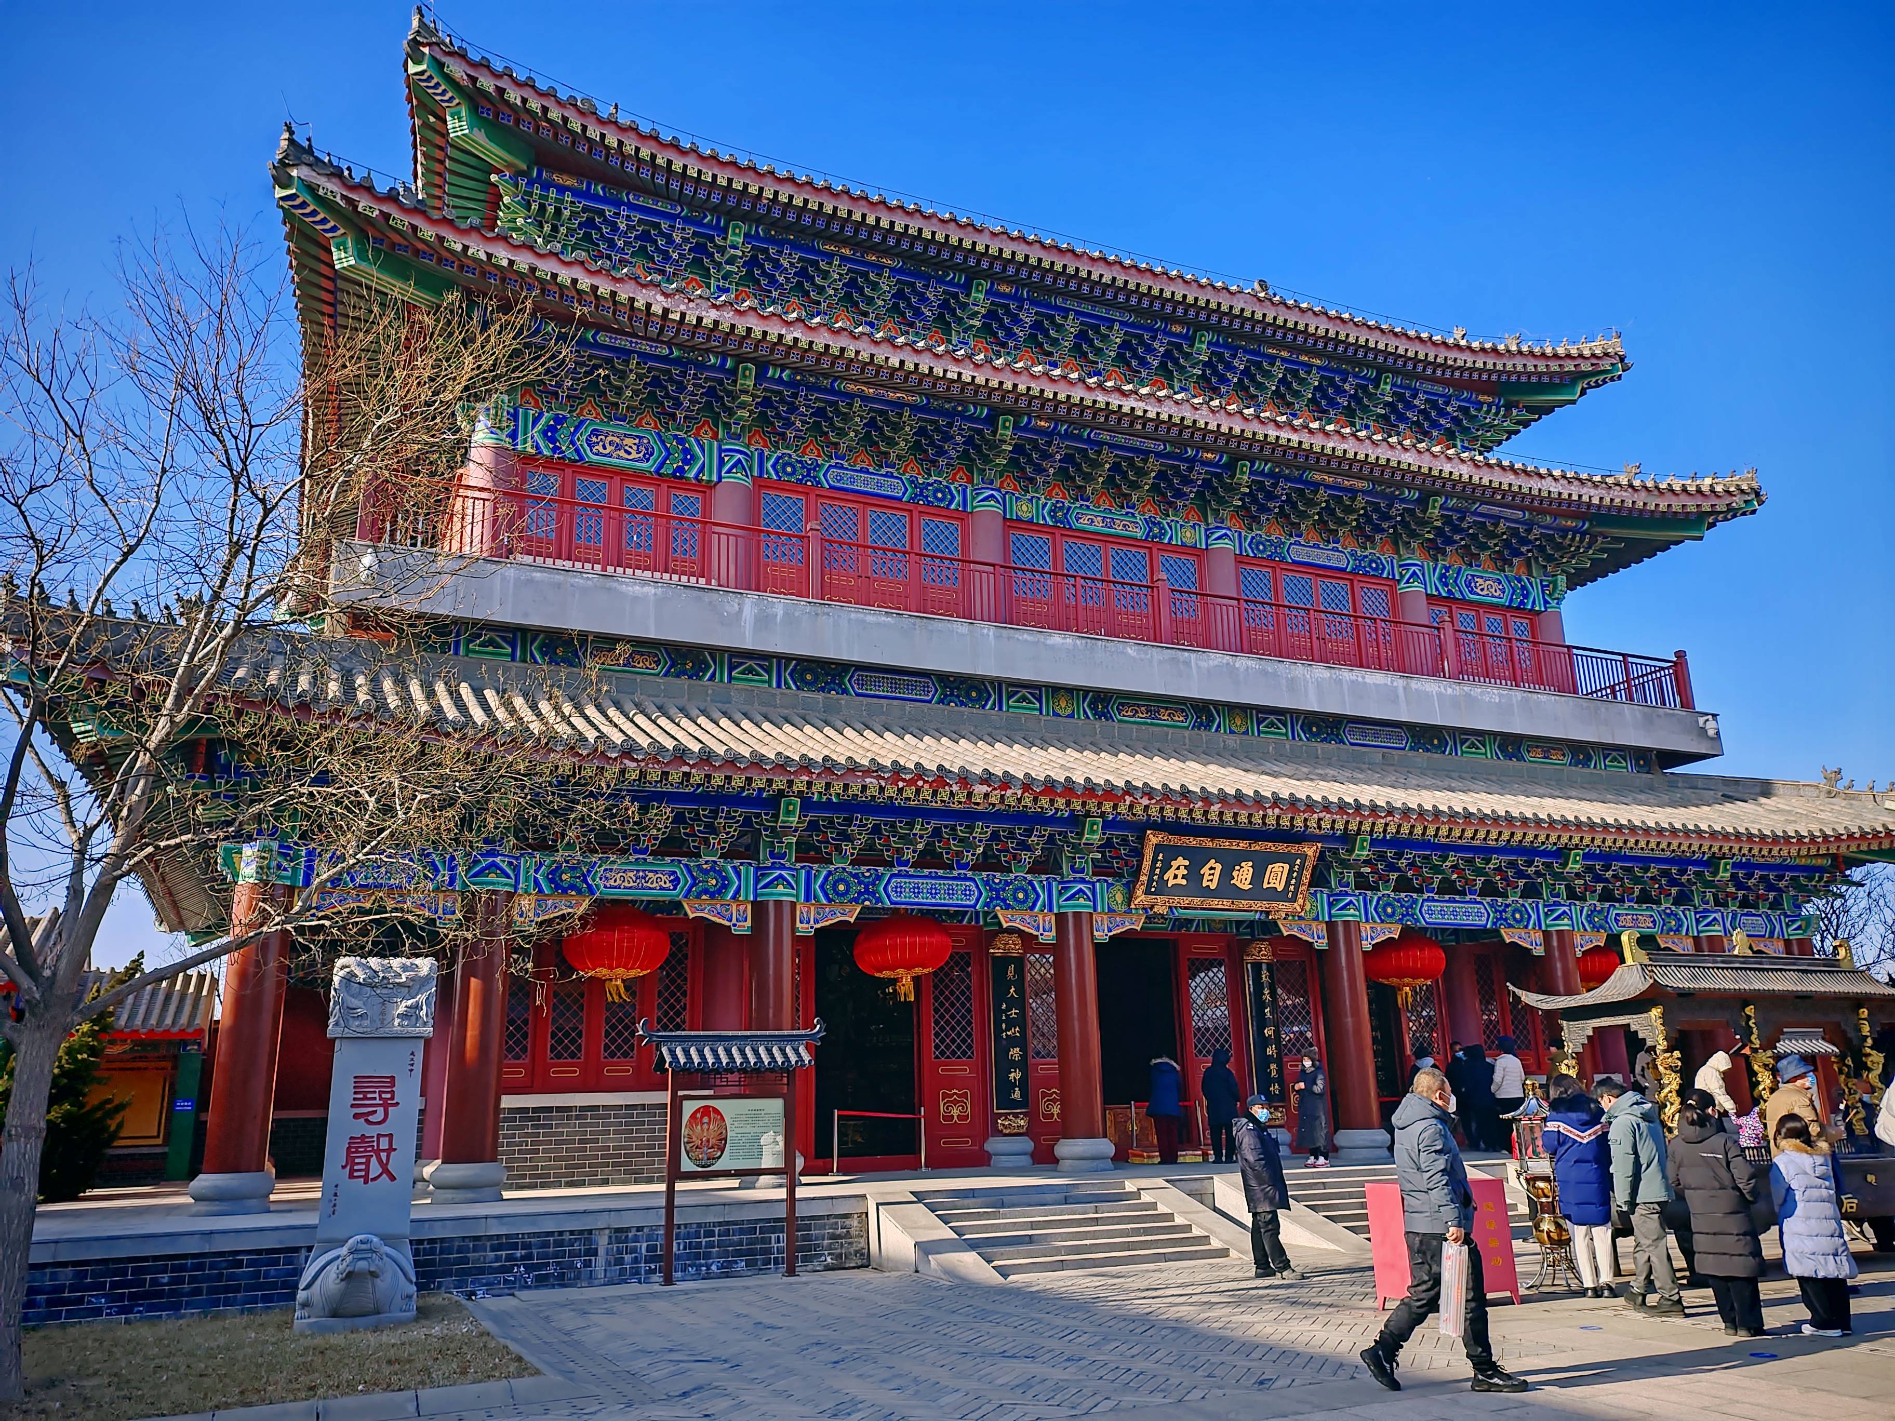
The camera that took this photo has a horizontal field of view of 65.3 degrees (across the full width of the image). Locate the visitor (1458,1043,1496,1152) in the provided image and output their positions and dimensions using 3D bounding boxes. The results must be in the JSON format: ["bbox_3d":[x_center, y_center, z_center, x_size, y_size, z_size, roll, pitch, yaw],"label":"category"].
[{"bbox_3d":[8.633,6.346,24.267,0.500,1.715,0.360,-5,-16,10],"label":"visitor"}]

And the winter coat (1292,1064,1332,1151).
[{"bbox_3d":[5.146,5.658,21.135,0.450,1.207,0.480,8,-18,-32],"label":"winter coat"}]

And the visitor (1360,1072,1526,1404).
[{"bbox_3d":[2.799,2.955,8.499,0.880,1.716,0.560,-1,-15,0],"label":"visitor"}]

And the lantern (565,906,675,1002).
[{"bbox_3d":[-4.471,3.274,19.993,1.440,1.250,1.440,6,-17,-24],"label":"lantern"}]

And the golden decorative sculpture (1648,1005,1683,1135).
[{"bbox_3d":[6.314,3.190,13.027,0.210,1.154,0.230,6,-17,-24],"label":"golden decorative sculpture"}]

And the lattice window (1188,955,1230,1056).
[{"bbox_3d":[4.534,5.103,25.376,0.840,1.690,0.080,6,-17,-24],"label":"lattice window"}]

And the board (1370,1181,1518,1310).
[{"bbox_3d":[3.942,4.243,11.726,1.122,0.955,0.240,-1,-15,-4],"label":"board"}]

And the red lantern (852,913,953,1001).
[{"bbox_3d":[-0.658,3.622,21.718,1.440,1.250,1.440,-1,-15,0],"label":"red lantern"}]

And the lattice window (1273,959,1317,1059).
[{"bbox_3d":[6.137,5.262,26.096,0.700,1.671,0.080,6,-17,-24],"label":"lattice window"}]

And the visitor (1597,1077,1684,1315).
[{"bbox_3d":[5.415,3.769,11.625,0.500,1.735,0.460,8,-18,-32],"label":"visitor"}]

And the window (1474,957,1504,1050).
[{"bbox_3d":[10.575,5.712,28.872,0.454,1.794,0.080,5,-17,-24],"label":"window"}]

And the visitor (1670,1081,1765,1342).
[{"bbox_3d":[5.365,3.460,10.276,0.520,1.620,0.360,-4,-16,9],"label":"visitor"}]

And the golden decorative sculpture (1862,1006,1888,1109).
[{"bbox_3d":[8.884,3.393,14.184,0.200,1.099,0.200,6,-17,-24],"label":"golden decorative sculpture"}]

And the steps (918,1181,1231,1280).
[{"bbox_3d":[1.319,5.720,16.451,2.900,0.750,2.120,5,-17,-24],"label":"steps"}]

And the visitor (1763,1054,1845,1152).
[{"bbox_3d":[6.788,3.617,11.566,0.450,1.800,0.550,12,-20,-40],"label":"visitor"}]

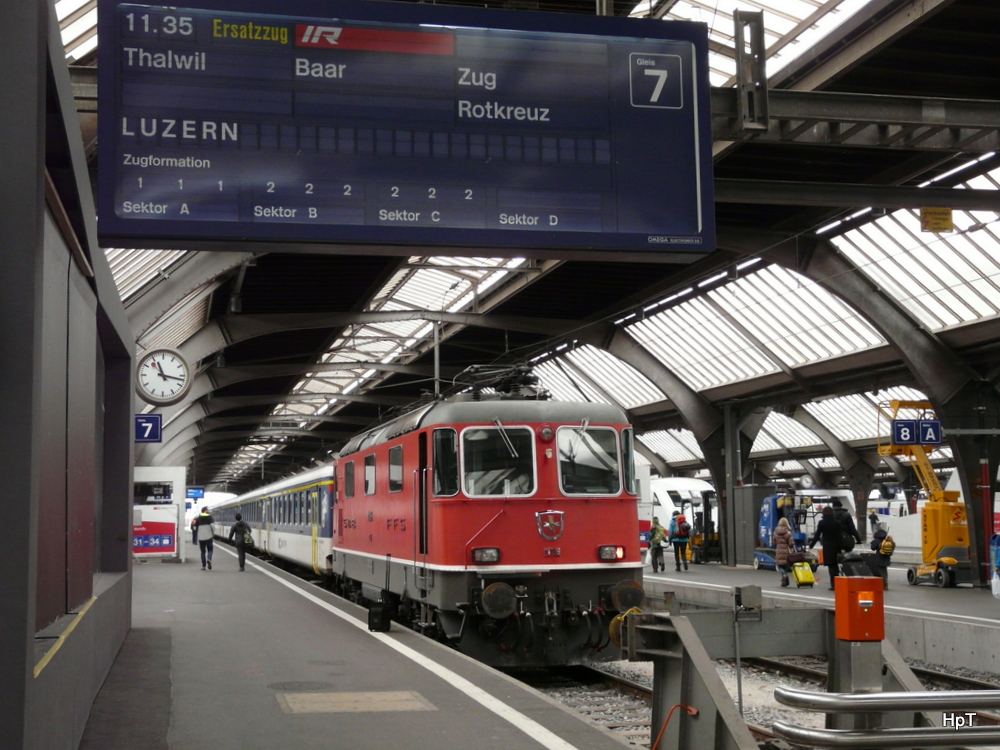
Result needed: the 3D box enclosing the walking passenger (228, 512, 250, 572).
[{"bbox_3d":[-7.502,4.842,39.255,0.580,1.668,0.450,1,-6,-14],"label":"walking passenger"}]

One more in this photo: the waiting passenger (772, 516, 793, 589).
[{"bbox_3d":[5.928,3.702,28.394,0.450,1.437,0.380,1,-6,-14],"label":"waiting passenger"}]

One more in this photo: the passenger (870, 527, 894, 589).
[{"bbox_3d":[7.535,3.628,26.712,0.420,1.199,0.400,1,-6,-14],"label":"passenger"}]

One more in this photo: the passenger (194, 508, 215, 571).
[{"bbox_3d":[-8.761,4.863,40.393,0.540,1.882,0.500,1,-6,-14],"label":"passenger"}]

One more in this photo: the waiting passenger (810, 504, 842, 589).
[{"bbox_3d":[6.471,3.448,26.995,0.580,1.646,0.420,1,-6,-14],"label":"waiting passenger"}]

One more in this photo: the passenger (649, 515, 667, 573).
[{"bbox_3d":[4.115,4.449,35.588,0.500,1.448,0.450,1,-6,-14],"label":"passenger"}]

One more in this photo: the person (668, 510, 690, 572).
[{"bbox_3d":[4.791,4.419,36.141,0.550,1.600,0.520,1,-6,-14],"label":"person"}]

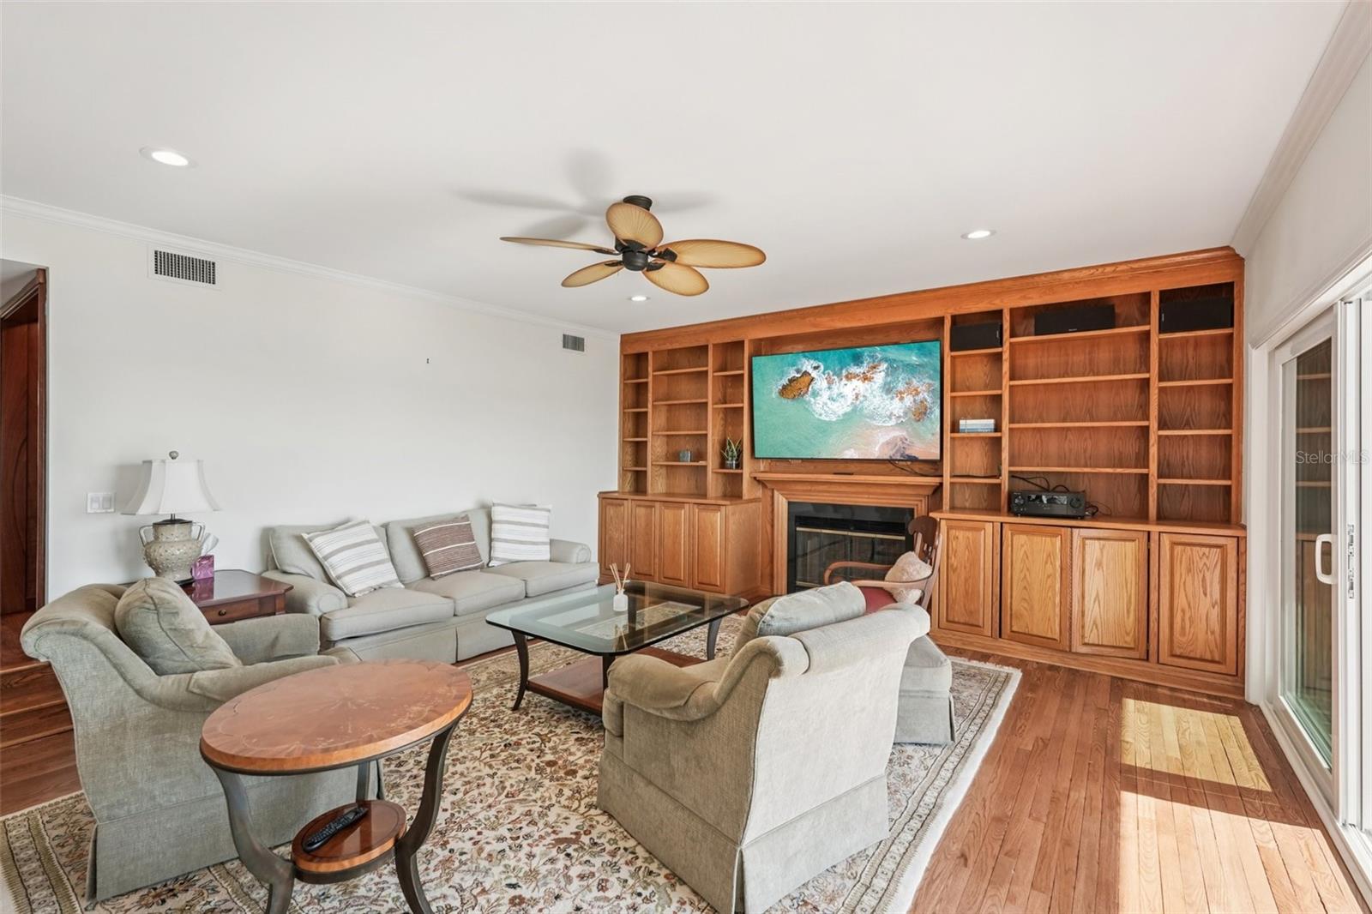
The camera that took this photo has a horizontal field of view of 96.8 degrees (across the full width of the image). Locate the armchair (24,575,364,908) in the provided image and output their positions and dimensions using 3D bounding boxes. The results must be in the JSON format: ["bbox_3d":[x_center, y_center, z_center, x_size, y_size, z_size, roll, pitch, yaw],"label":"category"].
[{"bbox_3d":[-1.761,0.922,2.358,0.970,0.890,0.800,0,0,-35],"label":"armchair"}]

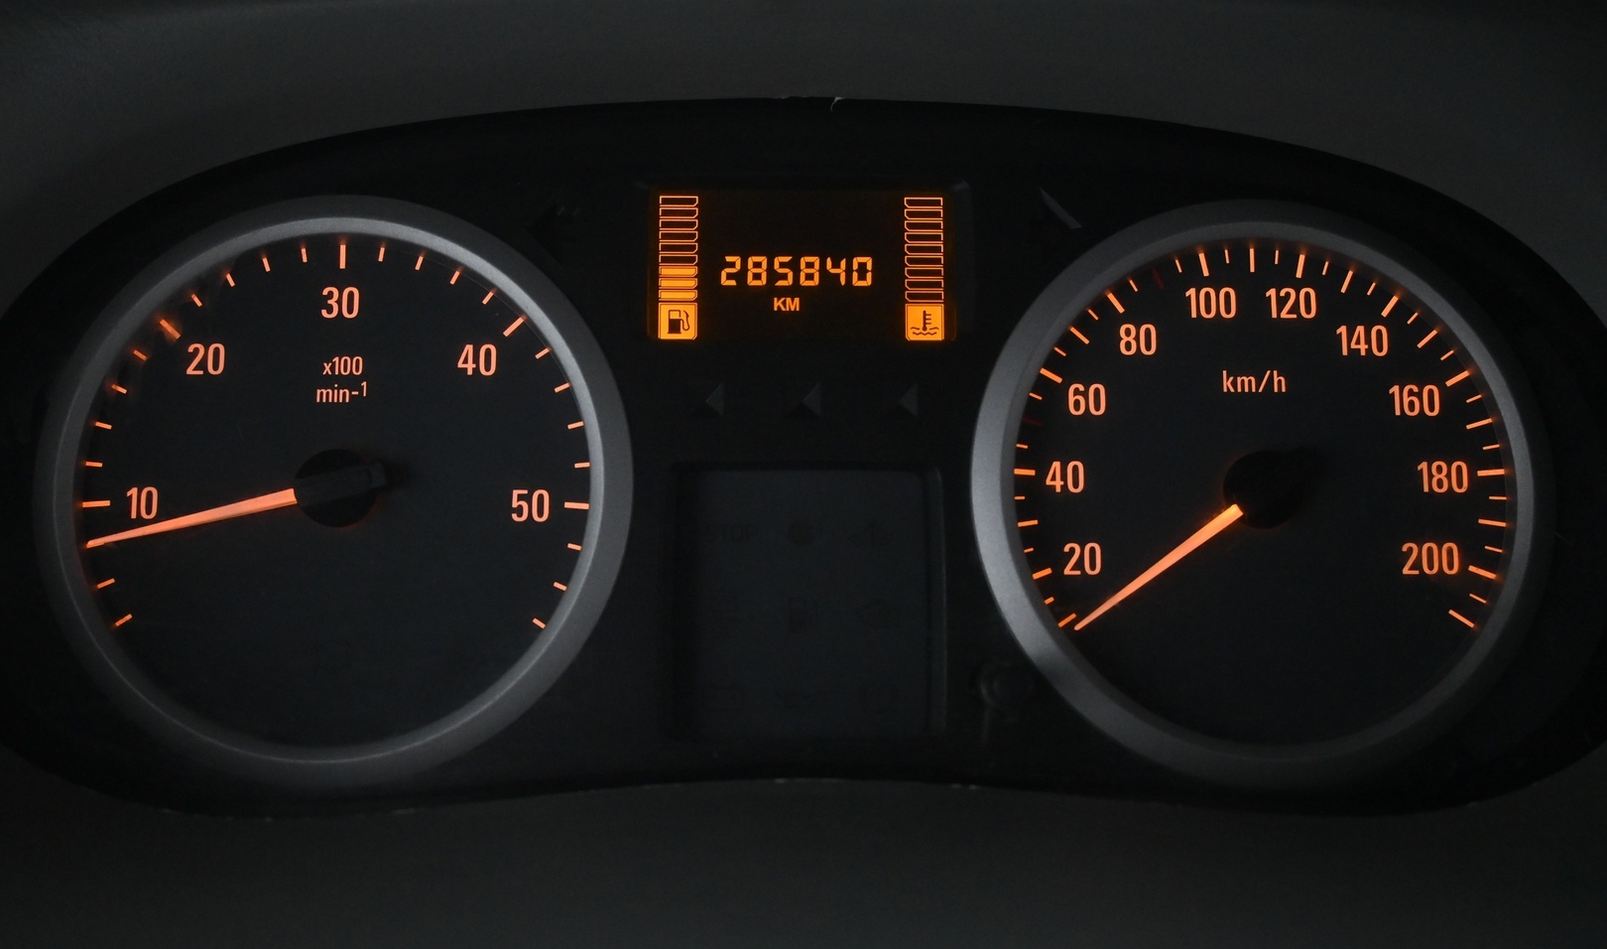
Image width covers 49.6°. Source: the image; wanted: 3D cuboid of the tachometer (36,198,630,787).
[{"bbox_3d":[-0.085,0.003,0.317,0.108,0.108,0.020,0,-7,-2],"label":"tachometer"}]

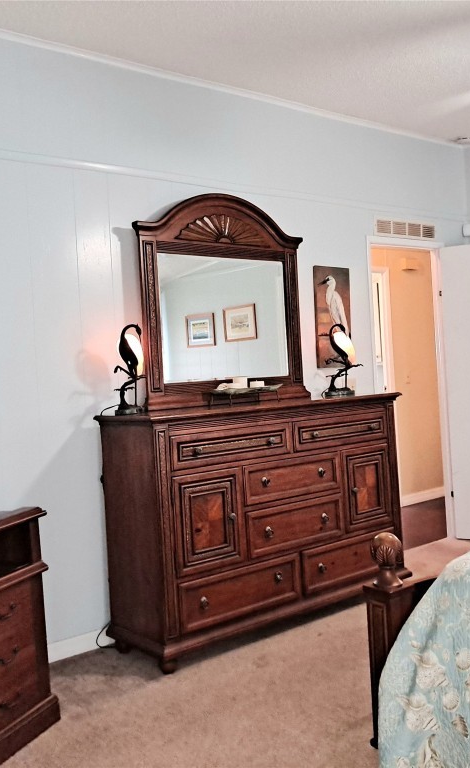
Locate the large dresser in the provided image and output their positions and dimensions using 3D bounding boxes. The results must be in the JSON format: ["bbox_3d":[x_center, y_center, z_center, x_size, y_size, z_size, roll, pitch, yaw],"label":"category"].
[{"bbox_3d":[0.169,0.639,3.783,1.645,1.075,0.505,-4,1,-38],"label":"large dresser"}]

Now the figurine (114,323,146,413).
[{"bbox_3d":[-0.482,-0.066,3.395,0.145,0.420,0.175,-3,1,42],"label":"figurine"}]

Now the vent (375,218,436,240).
[{"bbox_3d":[1.181,-1.044,5.018,0.640,0.110,0.030,-4,1,-38],"label":"vent"}]

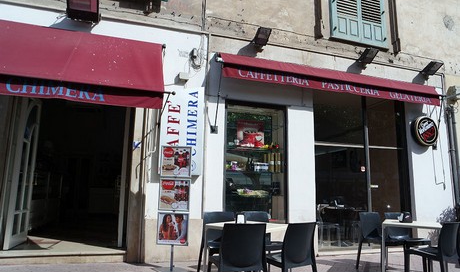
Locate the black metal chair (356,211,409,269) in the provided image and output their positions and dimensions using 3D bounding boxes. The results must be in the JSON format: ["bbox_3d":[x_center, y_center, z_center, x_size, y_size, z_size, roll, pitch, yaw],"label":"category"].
[{"bbox_3d":[2.248,1.565,4.479,0.470,0.820,0.520,4,-9,-23],"label":"black metal chair"}]

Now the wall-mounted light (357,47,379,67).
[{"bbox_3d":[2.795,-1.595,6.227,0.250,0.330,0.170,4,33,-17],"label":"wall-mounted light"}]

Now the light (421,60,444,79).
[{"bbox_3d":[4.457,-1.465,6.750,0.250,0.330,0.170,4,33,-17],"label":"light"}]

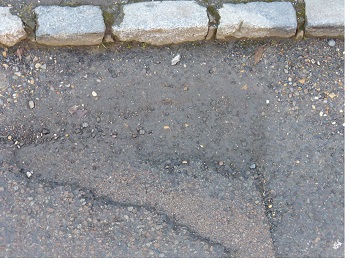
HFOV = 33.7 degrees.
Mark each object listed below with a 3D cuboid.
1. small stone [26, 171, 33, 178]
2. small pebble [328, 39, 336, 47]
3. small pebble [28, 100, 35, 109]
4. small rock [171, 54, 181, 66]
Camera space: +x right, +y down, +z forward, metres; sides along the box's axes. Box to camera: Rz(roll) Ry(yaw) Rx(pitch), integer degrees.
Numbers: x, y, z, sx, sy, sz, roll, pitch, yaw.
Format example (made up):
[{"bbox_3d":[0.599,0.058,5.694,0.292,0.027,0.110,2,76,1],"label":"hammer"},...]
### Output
[{"bbox_3d":[-0.378,0.109,1.499,0.013,0.011,0.016,-13,63,-7],"label":"small stone"},{"bbox_3d":[0.461,-0.261,1.694,0.020,0.014,0.021,0,62,0],"label":"small pebble"},{"bbox_3d":[-0.397,-0.076,1.597,0.014,0.012,0.021,-7,62,-4],"label":"small pebble"},{"bbox_3d":[0.003,-0.208,1.666,0.016,0.013,0.037,35,67,17],"label":"small rock"}]

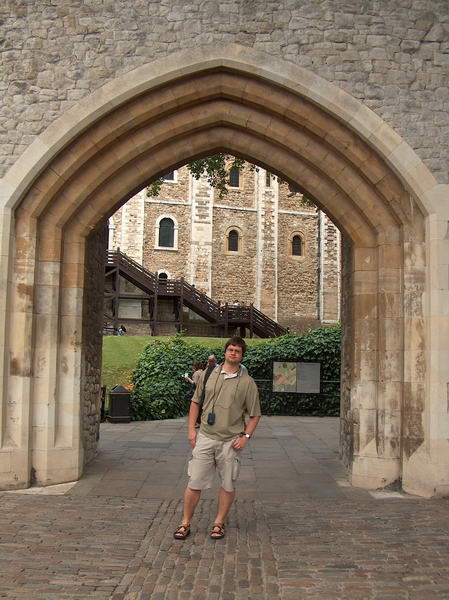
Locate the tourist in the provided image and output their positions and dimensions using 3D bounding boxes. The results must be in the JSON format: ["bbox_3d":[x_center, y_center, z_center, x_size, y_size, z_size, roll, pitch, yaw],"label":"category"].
[{"bbox_3d":[-0.055,1.225,5.850,0.750,1.770,0.450,0,-4,6],"label":"tourist"}]

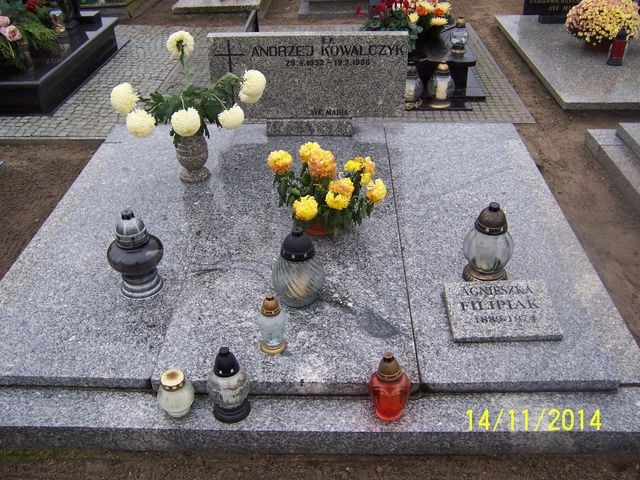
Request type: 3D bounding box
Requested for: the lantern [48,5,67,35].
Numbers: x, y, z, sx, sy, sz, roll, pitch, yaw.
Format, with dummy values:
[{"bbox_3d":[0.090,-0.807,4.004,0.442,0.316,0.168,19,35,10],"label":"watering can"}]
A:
[{"bbox_3d":[-1.991,-1.669,4.640,0.108,0.183,0.108,0,34,2],"label":"lantern"}]

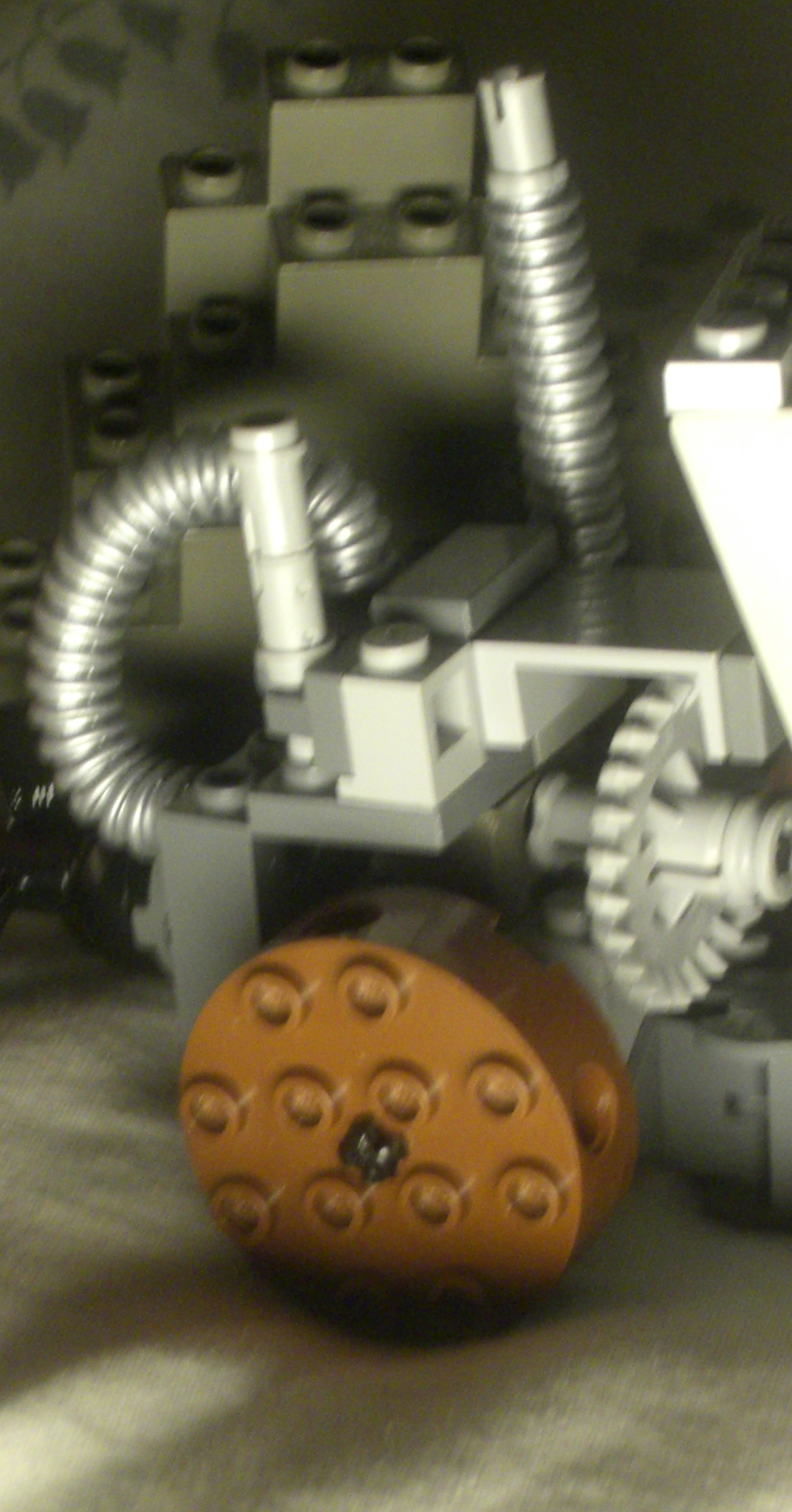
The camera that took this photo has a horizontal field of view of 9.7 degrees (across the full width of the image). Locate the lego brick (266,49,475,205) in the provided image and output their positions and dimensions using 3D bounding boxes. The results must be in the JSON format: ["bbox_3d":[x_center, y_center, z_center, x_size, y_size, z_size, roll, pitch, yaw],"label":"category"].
[{"bbox_3d":[-0.002,-0.050,0.368,0.016,0.010,0.008,-3,42,-6],"label":"lego brick"}]

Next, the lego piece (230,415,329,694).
[{"bbox_3d":[-0.008,-0.015,0.342,0.005,0.021,0.005,-7,20,3],"label":"lego piece"}]

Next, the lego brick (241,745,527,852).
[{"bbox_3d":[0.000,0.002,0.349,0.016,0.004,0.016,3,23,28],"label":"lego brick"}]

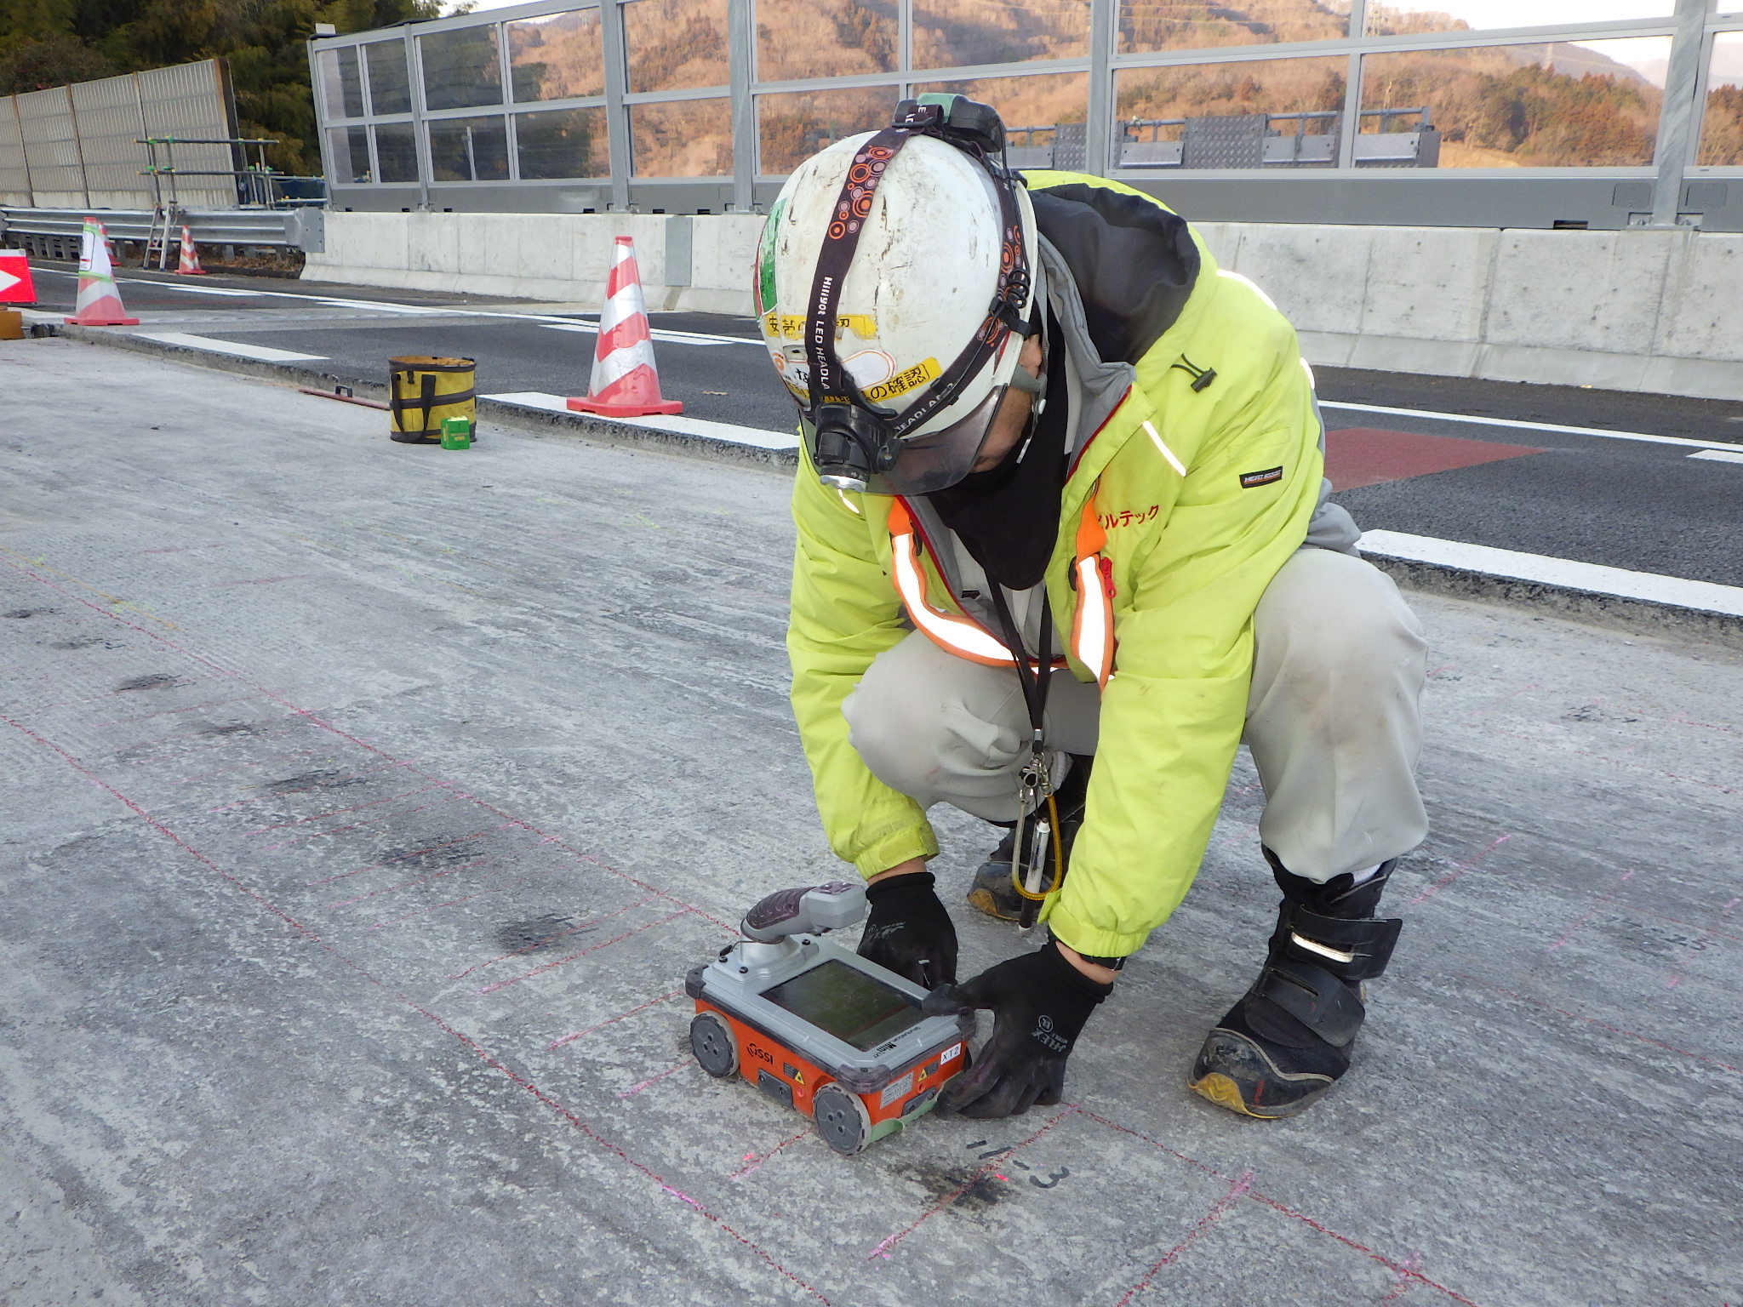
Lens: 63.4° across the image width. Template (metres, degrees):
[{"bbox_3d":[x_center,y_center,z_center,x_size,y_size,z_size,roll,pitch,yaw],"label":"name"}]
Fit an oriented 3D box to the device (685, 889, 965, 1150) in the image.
[{"bbox_3d":[-0.035,0.307,1.278,0.243,0.200,0.155,16,21,41],"label":"device"}]

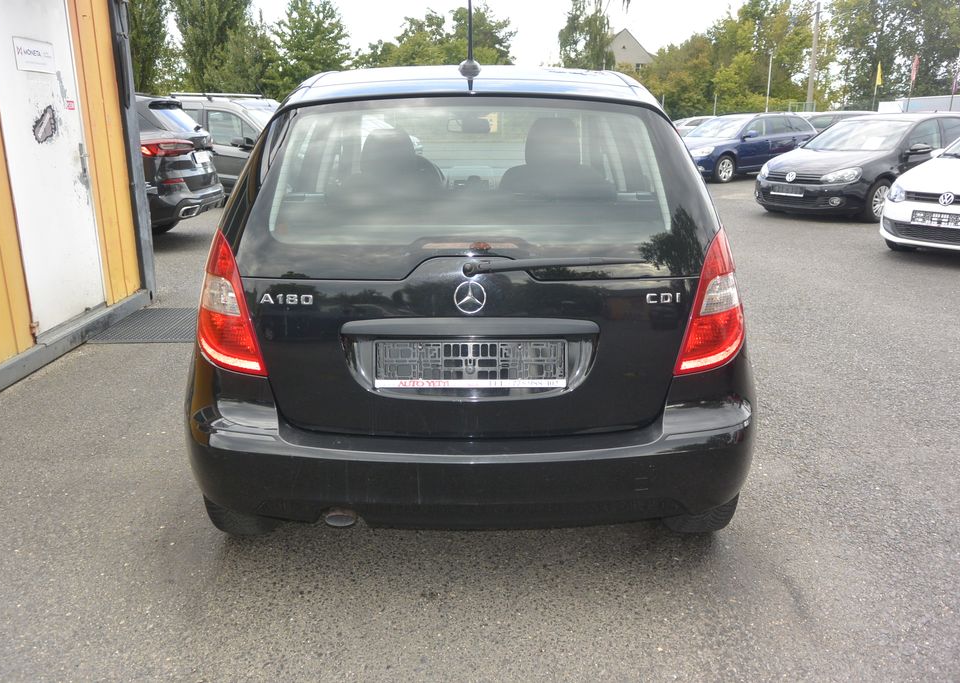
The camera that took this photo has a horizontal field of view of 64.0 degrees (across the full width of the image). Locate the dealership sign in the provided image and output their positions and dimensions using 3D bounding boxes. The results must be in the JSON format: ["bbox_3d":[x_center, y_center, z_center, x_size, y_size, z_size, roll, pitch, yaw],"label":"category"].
[{"bbox_3d":[-2.700,-1.735,4.670,0.010,0.185,0.430,0,16,0],"label":"dealership sign"}]

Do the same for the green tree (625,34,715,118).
[{"bbox_3d":[9.300,-12.223,37.579,4.400,5.200,4.200,0,16,-1],"label":"green tree"}]

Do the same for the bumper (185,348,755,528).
[{"bbox_3d":[-0.028,0.316,2.370,1.730,0.470,0.430,0,16,-1],"label":"bumper"}]

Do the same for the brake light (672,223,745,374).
[{"bbox_3d":[0.680,-0.120,2.257,0.245,0.380,0.260,0,16,-1],"label":"brake light"}]

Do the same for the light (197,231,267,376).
[{"bbox_3d":[-0.730,-0.116,2.259,0.245,0.380,0.260,0,16,-1],"label":"light"}]

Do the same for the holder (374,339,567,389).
[{"bbox_3d":[-0.026,0.062,2.160,0.535,0.135,0.025,0,16,-1],"label":"holder"}]

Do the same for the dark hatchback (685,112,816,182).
[{"bbox_3d":[6.240,-4.681,18.459,4.550,1.500,1.780,-11,19,-32],"label":"dark hatchback"}]

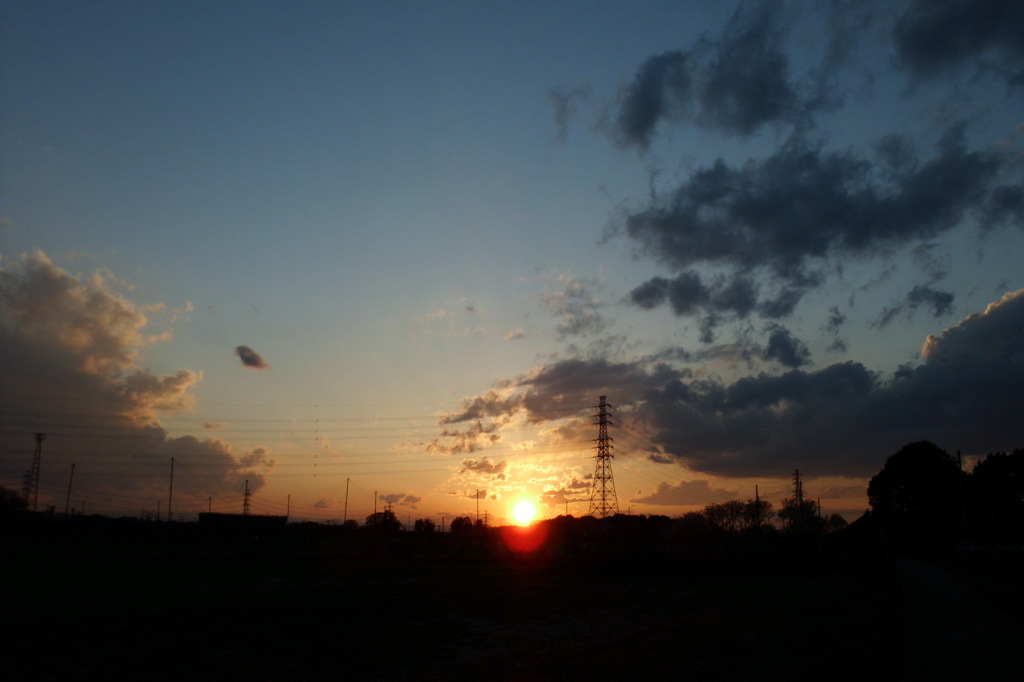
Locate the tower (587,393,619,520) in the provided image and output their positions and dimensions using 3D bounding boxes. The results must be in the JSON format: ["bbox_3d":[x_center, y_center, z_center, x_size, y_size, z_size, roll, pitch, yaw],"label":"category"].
[{"bbox_3d":[30.409,42.502,264.577,9.200,48.741,9.200,11,-18,-37],"label":"tower"}]

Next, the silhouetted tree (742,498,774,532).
[{"bbox_3d":[39.840,29.568,128.669,5.800,8.079,5.800,0,-14,0],"label":"silhouetted tree"}]

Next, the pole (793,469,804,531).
[{"bbox_3d":[190.812,109.276,529.286,8.200,47.244,8.200,-7,-16,26],"label":"pole"}]

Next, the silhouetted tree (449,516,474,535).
[{"bbox_3d":[-12.648,47.709,199.381,6.200,7.091,6.200,0,-14,0],"label":"silhouetted tree"}]

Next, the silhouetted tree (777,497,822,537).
[{"bbox_3d":[46.474,29.491,128.688,7.600,8.239,7.400,0,-14,0],"label":"silhouetted tree"}]

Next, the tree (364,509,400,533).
[{"bbox_3d":[-30.886,44.510,189.872,8.500,8.697,8.000,0,-14,0],"label":"tree"}]

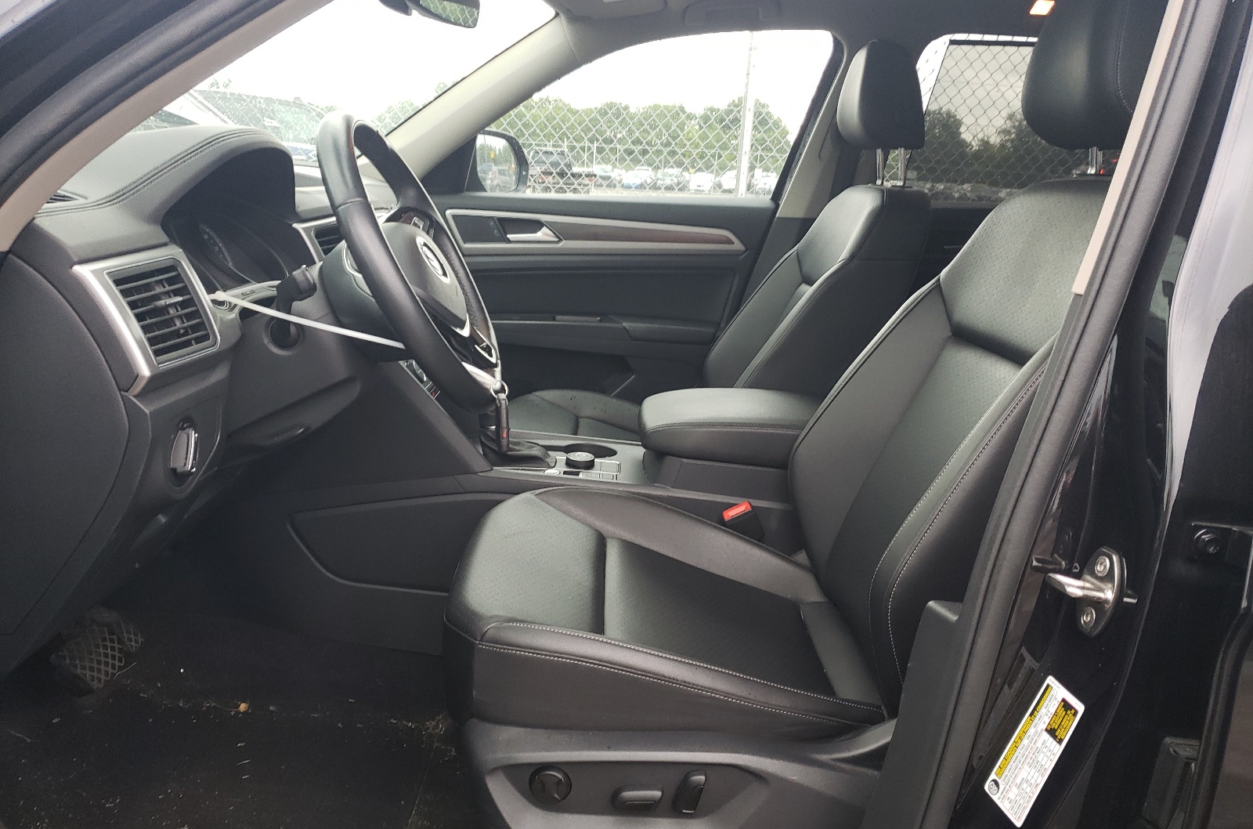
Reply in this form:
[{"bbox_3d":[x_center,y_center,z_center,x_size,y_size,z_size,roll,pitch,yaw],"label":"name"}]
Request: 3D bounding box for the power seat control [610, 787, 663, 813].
[{"bbox_3d":[0.011,0.389,0.948,0.050,0.021,0.018,1,15,0],"label":"power seat control"}]

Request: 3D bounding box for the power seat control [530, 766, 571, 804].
[{"bbox_3d":[-0.076,0.371,0.944,0.041,0.040,0.016,1,15,0],"label":"power seat control"}]

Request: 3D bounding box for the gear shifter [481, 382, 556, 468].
[{"bbox_3d":[-0.174,0.020,1.517,0.120,0.125,0.085,1,15,0],"label":"gear shifter"}]

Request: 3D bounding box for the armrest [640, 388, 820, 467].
[{"bbox_3d":[0.177,0.022,1.538,0.340,0.085,0.220,1,15,0],"label":"armrest"}]

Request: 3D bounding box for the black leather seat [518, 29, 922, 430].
[{"bbox_3d":[0.140,-0.193,1.894,0.800,1.060,0.550,1,15,0],"label":"black leather seat"}]

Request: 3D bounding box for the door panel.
[{"bbox_3d":[-0.106,-0.231,2.278,0.920,0.570,0.140,1,15,0],"label":"door panel"}]

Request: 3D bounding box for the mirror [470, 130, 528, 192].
[{"bbox_3d":[-0.351,-0.637,2.418,0.140,0.185,0.220,6,16,17],"label":"mirror"}]

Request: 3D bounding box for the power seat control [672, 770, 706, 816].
[{"bbox_3d":[0.064,0.381,0.946,0.026,0.043,0.018,17,14,-4],"label":"power seat control"}]

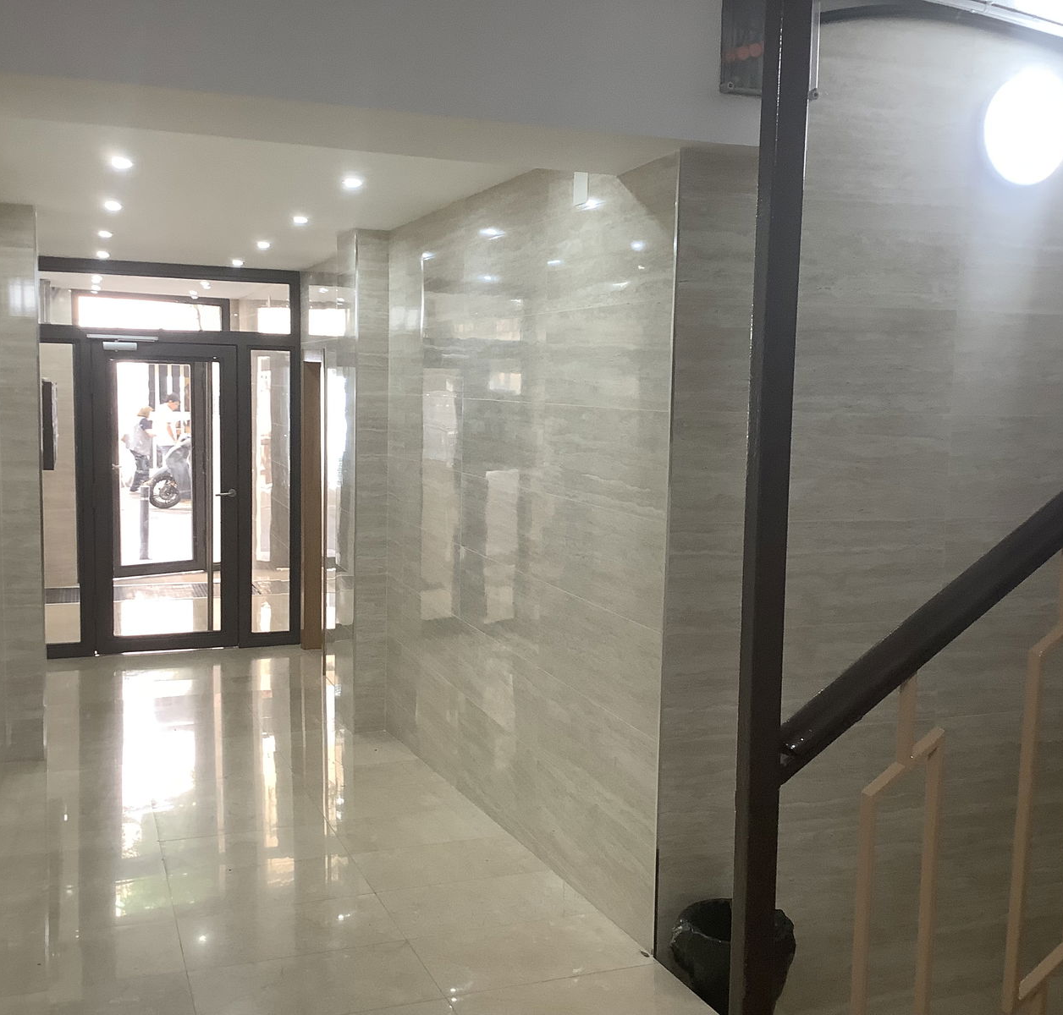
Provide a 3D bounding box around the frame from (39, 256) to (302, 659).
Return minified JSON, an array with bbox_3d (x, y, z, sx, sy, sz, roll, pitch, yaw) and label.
[{"bbox_3d":[-2.442,-0.318,8.209,1.741,2.612,0.110,-1,6,-21],"label":"frame"}]

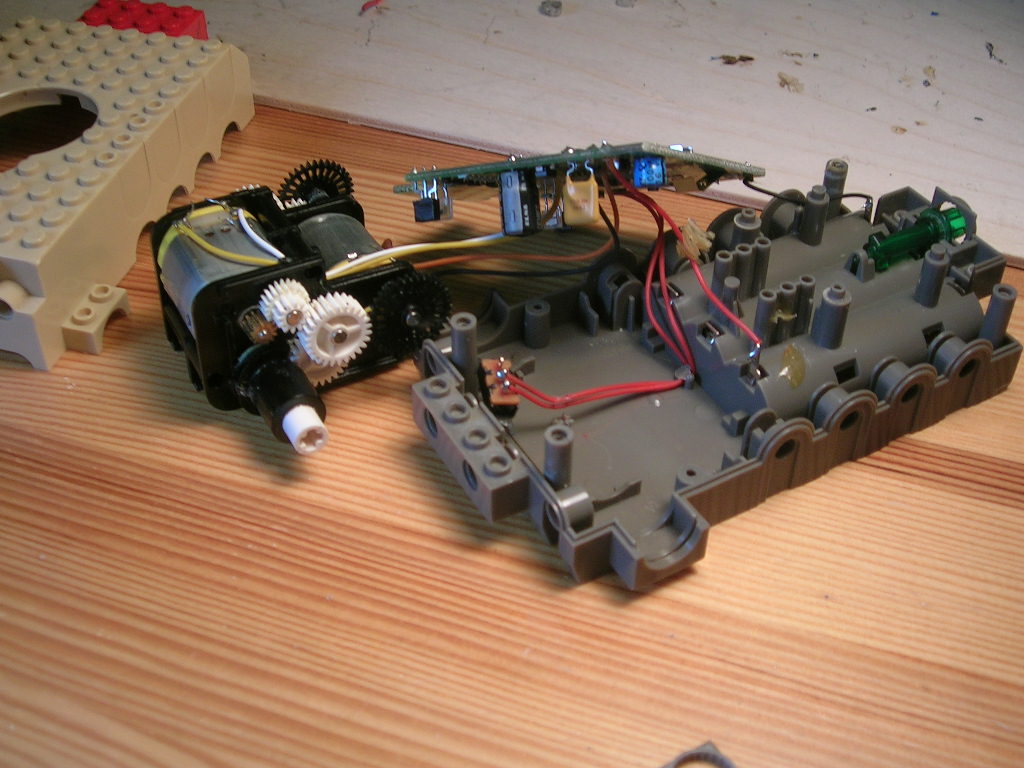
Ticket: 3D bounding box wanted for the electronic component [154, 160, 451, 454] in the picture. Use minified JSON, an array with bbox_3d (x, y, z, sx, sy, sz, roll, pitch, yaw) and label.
[{"bbox_3d":[-0.045,-0.020,0.280,0.054,0.035,0.073,-19,46,-19],"label":"electronic component"}]

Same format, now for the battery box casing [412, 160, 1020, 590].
[{"bbox_3d":[0.045,-0.011,0.273,0.131,0.032,0.080,-21,47,-22],"label":"battery box casing"}]

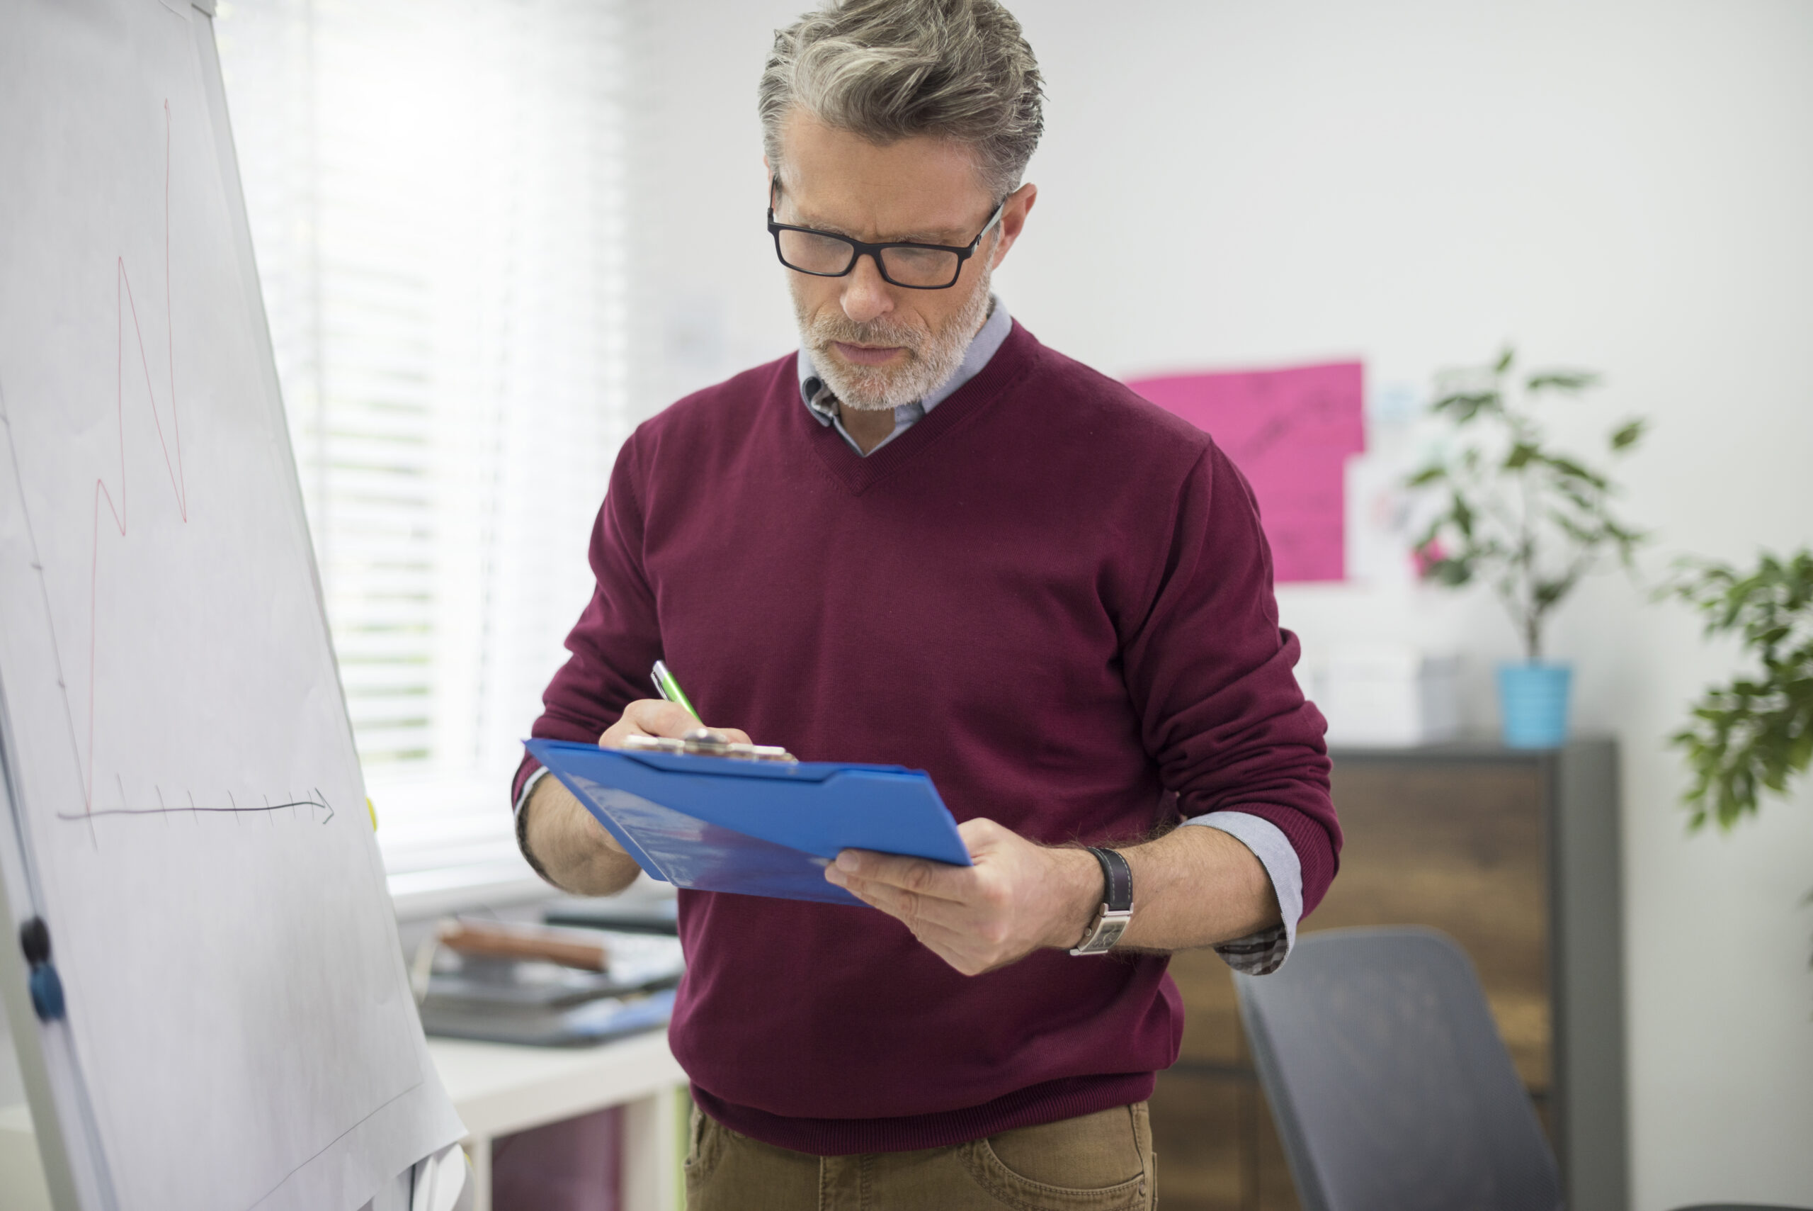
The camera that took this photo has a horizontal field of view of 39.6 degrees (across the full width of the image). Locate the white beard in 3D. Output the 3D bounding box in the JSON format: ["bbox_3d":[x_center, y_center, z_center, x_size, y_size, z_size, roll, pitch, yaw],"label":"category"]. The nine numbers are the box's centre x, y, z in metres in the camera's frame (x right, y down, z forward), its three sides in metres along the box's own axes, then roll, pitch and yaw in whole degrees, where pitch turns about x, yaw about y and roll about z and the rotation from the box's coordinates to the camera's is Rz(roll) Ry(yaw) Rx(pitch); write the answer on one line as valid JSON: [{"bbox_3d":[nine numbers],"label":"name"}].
[{"bbox_3d":[-0.008,-0.180,1.685,0.138,0.088,0.100,8,26,8],"label":"white beard"}]

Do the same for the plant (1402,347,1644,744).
[{"bbox_3d":[0.861,-0.080,3.500,0.335,0.550,0.320,-1,-2,24],"label":"plant"}]

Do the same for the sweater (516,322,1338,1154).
[{"bbox_3d":[0.012,0.085,1.765,0.575,0.580,0.340,-1,0,24],"label":"sweater"}]

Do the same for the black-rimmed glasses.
[{"bbox_3d":[-0.010,-0.254,1.682,0.140,0.043,0.140,8,26,8],"label":"black-rimmed glasses"}]

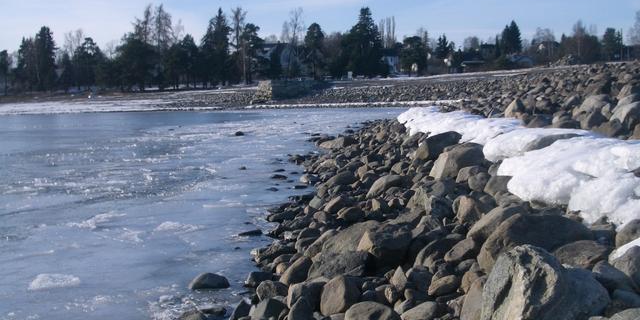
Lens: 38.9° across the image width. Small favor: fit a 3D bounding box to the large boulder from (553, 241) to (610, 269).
[{"bbox_3d":[2.018,0.744,7.000,0.458,0.260,0.420,1,5,16],"label":"large boulder"}]

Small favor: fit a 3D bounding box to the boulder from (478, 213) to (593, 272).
[{"bbox_3d":[1.864,0.719,7.800,0.999,0.492,0.650,0,5,0],"label":"boulder"}]

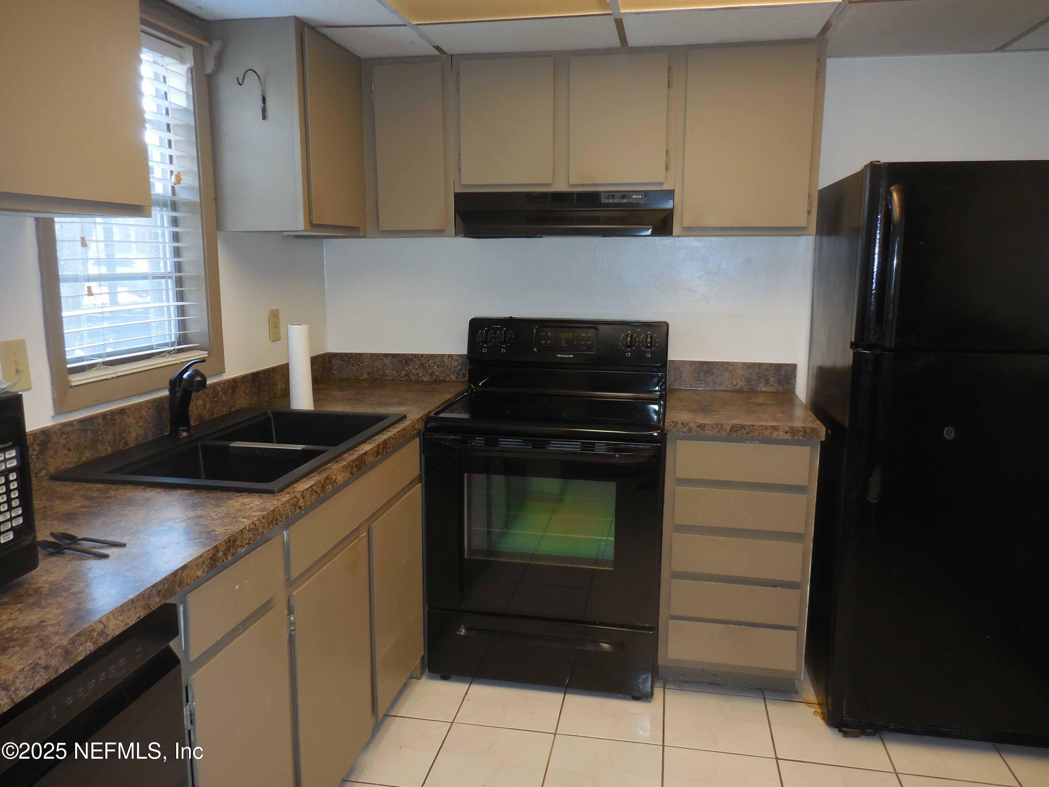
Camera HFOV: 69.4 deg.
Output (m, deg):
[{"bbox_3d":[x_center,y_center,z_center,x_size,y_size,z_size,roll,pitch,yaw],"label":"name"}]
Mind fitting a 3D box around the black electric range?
[{"bbox_3d":[0.105,0.347,2.702,0.758,1.177,0.705,2,10,10],"label":"black electric range"}]

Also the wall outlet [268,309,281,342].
[{"bbox_3d":[-0.893,-0.244,2.726,0.008,0.115,0.070,2,10,10],"label":"wall outlet"}]

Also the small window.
[{"bbox_3d":[-1.057,-0.509,1.994,0.100,1.007,0.687,2,10,10],"label":"small window"}]

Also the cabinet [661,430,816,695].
[{"bbox_3d":[0.722,0.510,2.679,0.444,0.867,0.636,2,10,10],"label":"cabinet"}]

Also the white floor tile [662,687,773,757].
[{"bbox_3d":[0.592,1.013,2.337,0.318,0.010,0.318,2,10,10],"label":"white floor tile"}]

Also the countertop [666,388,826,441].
[{"bbox_3d":[0.724,0.062,2.604,0.473,0.042,0.632,2,10,10],"label":"countertop"}]

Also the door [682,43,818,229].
[{"bbox_3d":[0.725,-0.825,2.463,0.394,0.558,0.020,2,10,11],"label":"door"}]

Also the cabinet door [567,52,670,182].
[{"bbox_3d":[0.312,-0.913,2.529,0.320,0.406,0.020,2,10,11],"label":"cabinet door"}]

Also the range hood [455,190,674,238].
[{"bbox_3d":[0.141,-0.631,2.693,0.766,0.157,0.445,2,10,10],"label":"range hood"}]

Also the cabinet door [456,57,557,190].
[{"bbox_3d":[-0.059,-0.926,2.598,0.323,0.406,0.020,2,10,11],"label":"cabinet door"}]

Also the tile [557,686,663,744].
[{"bbox_3d":[0.279,1.002,2.394,0.318,0.010,0.318,2,10,10],"label":"tile"}]

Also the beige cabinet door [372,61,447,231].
[{"bbox_3d":[-0.402,-0.865,2.675,0.246,0.558,0.020,2,10,11],"label":"beige cabinet door"}]

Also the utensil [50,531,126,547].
[{"bbox_3d":[-0.751,0.251,1.298,0.155,0.017,0.031,3,10,13],"label":"utensil"}]

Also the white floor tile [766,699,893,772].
[{"bbox_3d":[0.904,1.024,2.280,0.318,0.010,0.318,2,10,10],"label":"white floor tile"}]

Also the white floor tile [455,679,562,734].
[{"bbox_3d":[-0.034,0.991,2.452,0.318,0.010,0.318,2,10,10],"label":"white floor tile"}]

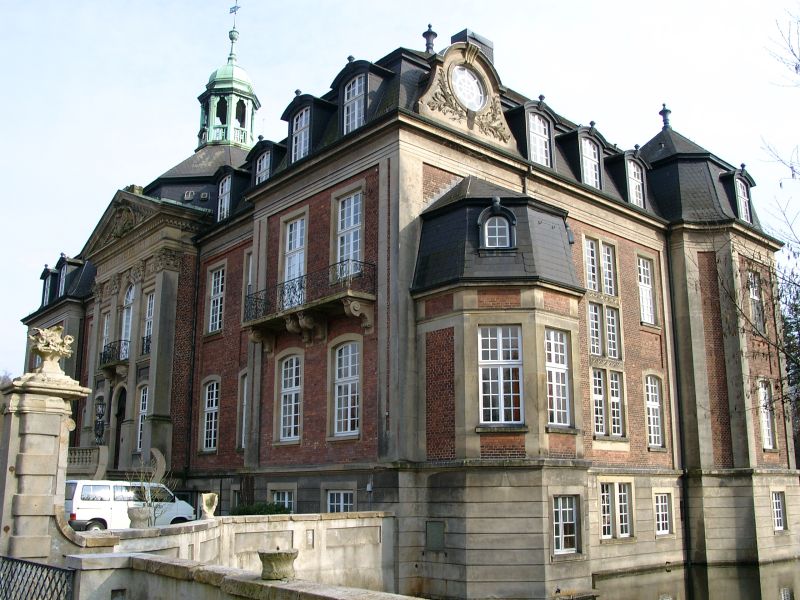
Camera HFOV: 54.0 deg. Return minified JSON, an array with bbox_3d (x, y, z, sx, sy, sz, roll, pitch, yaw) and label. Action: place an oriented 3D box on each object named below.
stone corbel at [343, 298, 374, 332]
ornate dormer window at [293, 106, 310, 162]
[{"bbox_3d":[-1.275,0.567,24.901,0.950,0.930,0.460,12,-18,-40],"label":"stone corbel"},{"bbox_3d":[-3.857,-6.504,30.971,0.320,2.030,1.120,12,-18,-40],"label":"ornate dormer window"}]

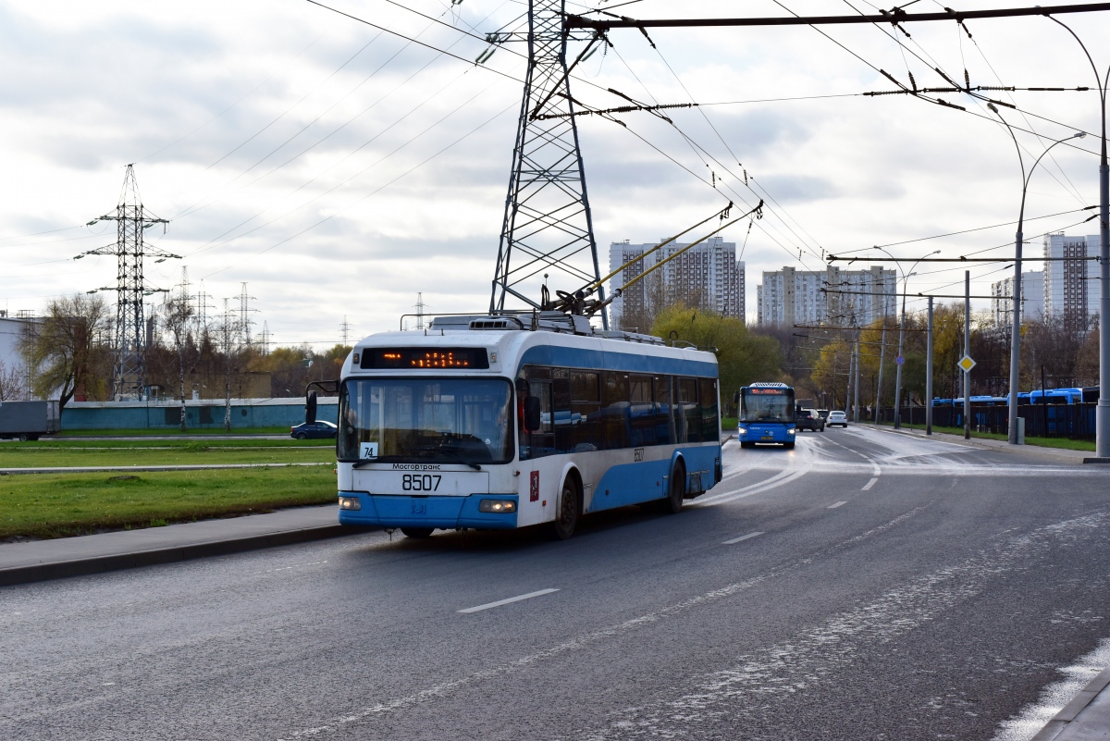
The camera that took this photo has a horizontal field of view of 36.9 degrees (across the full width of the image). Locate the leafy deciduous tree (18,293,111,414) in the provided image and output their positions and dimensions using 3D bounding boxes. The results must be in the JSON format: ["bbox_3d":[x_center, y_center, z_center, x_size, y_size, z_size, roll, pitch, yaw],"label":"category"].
[{"bbox_3d":[-46.463,-0.877,158.000,8.400,12.900,8.200,0,-1,0],"label":"leafy deciduous tree"}]

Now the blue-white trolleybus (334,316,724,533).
[{"bbox_3d":[0.156,0.783,27.009,2.520,3.300,11.750,0,-1,19],"label":"blue-white trolleybus"}]

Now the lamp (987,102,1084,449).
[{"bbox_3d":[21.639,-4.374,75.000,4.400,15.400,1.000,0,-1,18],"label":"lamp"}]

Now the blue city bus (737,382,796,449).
[{"bbox_3d":[10.179,2.089,79.272,2.500,2.980,12.200,0,-1,8],"label":"blue city bus"}]

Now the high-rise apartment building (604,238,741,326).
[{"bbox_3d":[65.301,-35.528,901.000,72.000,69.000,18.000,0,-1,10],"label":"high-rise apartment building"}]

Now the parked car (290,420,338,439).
[{"bbox_3d":[-17.470,4.420,125.200,4.600,1.460,1.780,0,-1,-10],"label":"parked car"}]

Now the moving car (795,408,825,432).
[{"bbox_3d":[18.750,3.714,124.619,1.820,1.720,4.640,0,-1,22],"label":"moving car"}]

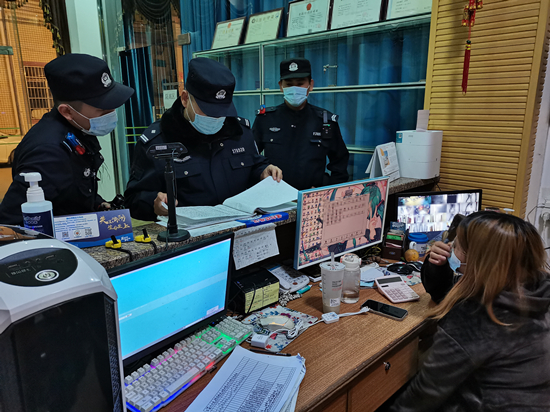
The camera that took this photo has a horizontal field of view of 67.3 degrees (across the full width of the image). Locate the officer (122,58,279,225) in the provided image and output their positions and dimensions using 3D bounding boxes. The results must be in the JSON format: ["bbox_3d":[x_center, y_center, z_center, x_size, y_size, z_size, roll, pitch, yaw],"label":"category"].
[{"bbox_3d":[-0.317,0.187,1.848,0.590,1.660,0.470,-11,17,-38],"label":"officer"}]

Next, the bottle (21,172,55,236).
[{"bbox_3d":[-0.604,0.023,1.051,0.081,0.218,0.058,-7,15,-25],"label":"bottle"}]

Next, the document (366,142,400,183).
[{"bbox_3d":[0.566,-0.225,2.152,0.112,0.188,0.275,8,16,31],"label":"document"}]

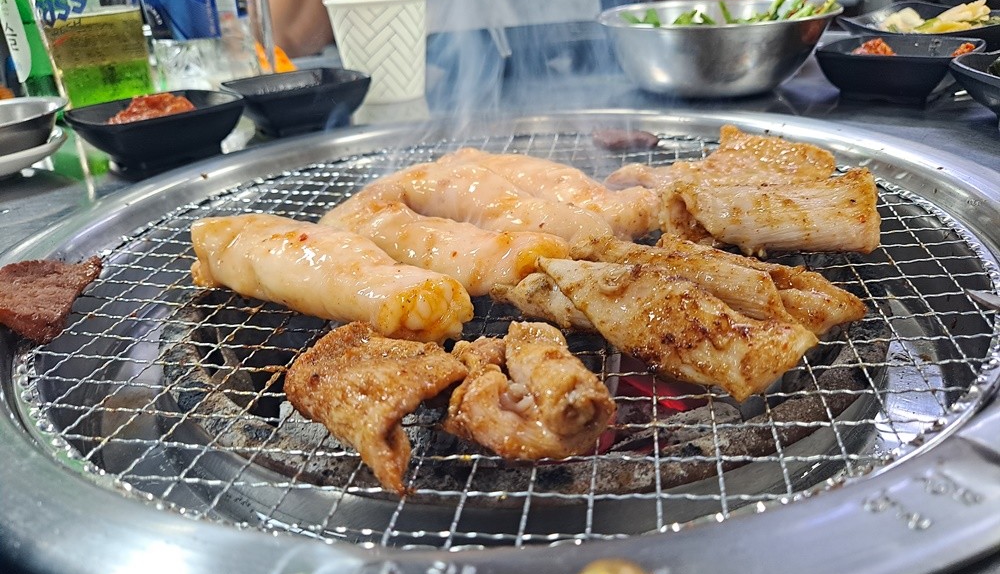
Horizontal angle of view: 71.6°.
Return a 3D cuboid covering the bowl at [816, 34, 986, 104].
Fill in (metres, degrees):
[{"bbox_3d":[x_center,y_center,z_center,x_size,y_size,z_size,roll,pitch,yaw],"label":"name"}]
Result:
[{"bbox_3d":[0.234,-0.127,0.410,0.079,0.030,0.079,17,34,37],"label":"bowl"}]

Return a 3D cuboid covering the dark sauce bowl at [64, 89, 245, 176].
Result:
[{"bbox_3d":[-0.192,-0.088,0.396,0.080,0.030,0.080,17,34,37],"label":"dark sauce bowl"}]

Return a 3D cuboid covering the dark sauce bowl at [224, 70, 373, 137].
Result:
[{"bbox_3d":[-0.128,-0.116,0.443,0.081,0.030,0.081,-20,30,-29],"label":"dark sauce bowl"}]

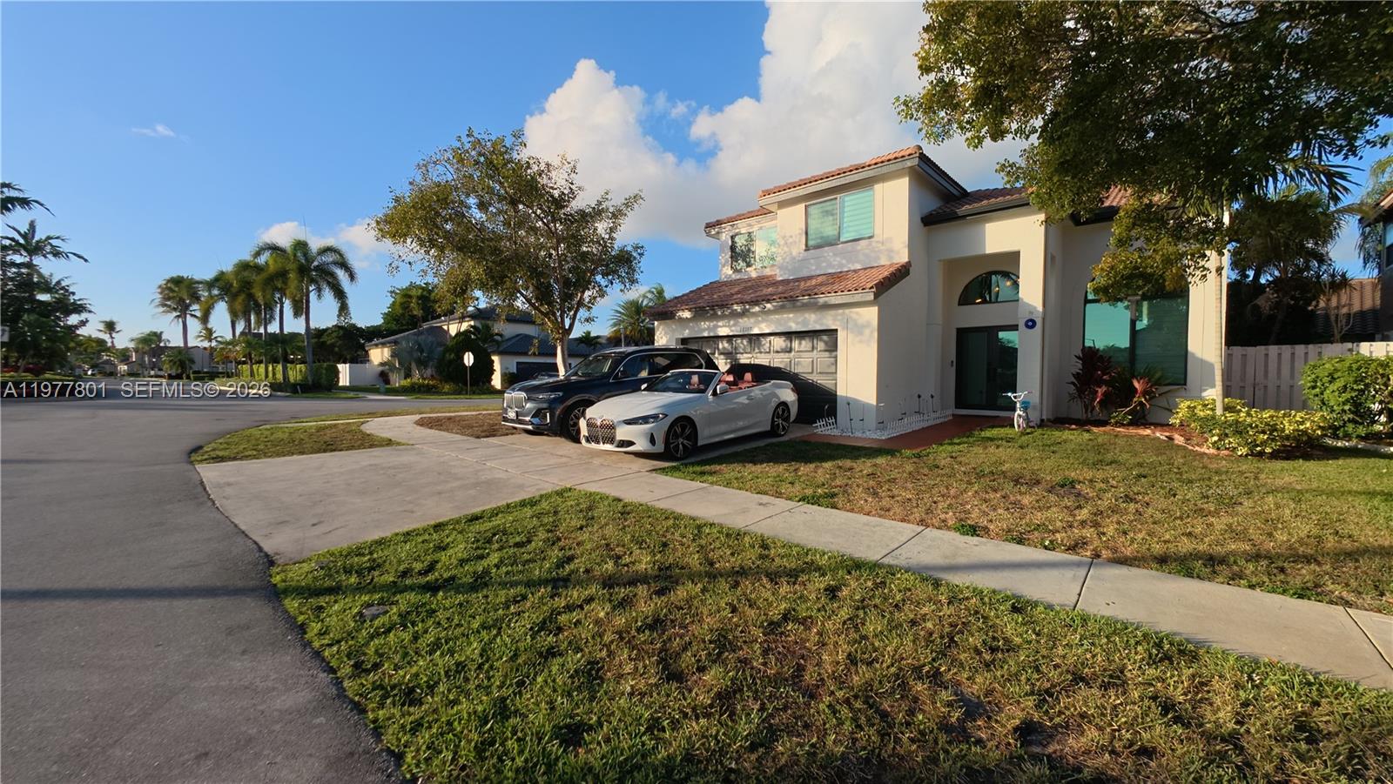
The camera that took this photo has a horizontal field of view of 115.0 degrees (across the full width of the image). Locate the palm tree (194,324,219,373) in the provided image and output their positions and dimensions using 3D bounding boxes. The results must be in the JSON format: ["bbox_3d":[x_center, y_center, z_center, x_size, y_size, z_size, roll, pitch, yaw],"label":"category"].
[{"bbox_3d":[-62.877,-4.942,56.900,2.900,7.729,2.900,2,3,42],"label":"palm tree"}]

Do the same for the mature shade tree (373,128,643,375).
[{"bbox_3d":[-4.971,-3.076,11.607,6.600,7.791,6.300,-1,2,-23],"label":"mature shade tree"}]

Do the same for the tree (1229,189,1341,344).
[{"bbox_3d":[17.745,-2.757,13.412,2.900,6.875,2.900,0,2,0],"label":"tree"}]

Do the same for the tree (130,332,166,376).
[{"bbox_3d":[-95.069,-6.614,77.000,4.200,7.800,4.200,2,2,39],"label":"tree"}]

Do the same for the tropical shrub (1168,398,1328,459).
[{"bbox_3d":[10.047,0.538,7.940,1.900,0.770,2.400,2,3,37],"label":"tropical shrub"}]

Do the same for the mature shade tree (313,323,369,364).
[{"bbox_3d":[-42.464,-4.532,52.910,5.600,7.572,5.600,-1,3,-39],"label":"mature shade tree"}]

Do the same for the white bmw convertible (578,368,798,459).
[{"bbox_3d":[0.126,0.262,8.480,1.880,1.390,4.770,2,4,42],"label":"white bmw convertible"}]

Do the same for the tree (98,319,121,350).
[{"bbox_3d":[-148.179,-10.511,111.701,4.000,15.812,4.000,0,2,0],"label":"tree"}]

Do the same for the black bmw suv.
[{"bbox_3d":[-1.830,-0.020,10.410,2.020,1.820,5.150,2,4,43],"label":"black bmw suv"}]

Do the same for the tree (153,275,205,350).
[{"bbox_3d":[-75.706,-9.105,64.722,5.400,16.082,5.400,0,2,0],"label":"tree"}]

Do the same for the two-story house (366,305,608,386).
[{"bbox_3d":[-19.500,-4.015,40.485,17.000,7.600,13.500,2,3,37],"label":"two-story house"}]

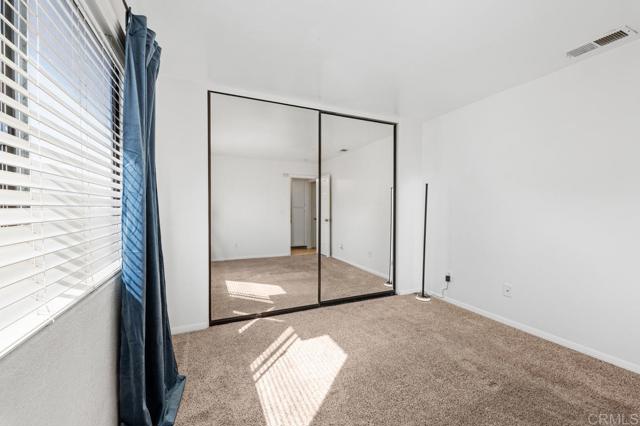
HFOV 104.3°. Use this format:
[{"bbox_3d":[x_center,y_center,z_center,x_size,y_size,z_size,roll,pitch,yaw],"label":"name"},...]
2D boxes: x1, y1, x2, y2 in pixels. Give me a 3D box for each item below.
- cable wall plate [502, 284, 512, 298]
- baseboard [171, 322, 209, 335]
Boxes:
[{"bbox_3d":[1.910,0.800,2.536,0.012,0.117,0.072,0,2,-26],"label":"cable wall plate"},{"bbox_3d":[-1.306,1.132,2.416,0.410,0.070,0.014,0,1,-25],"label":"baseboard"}]

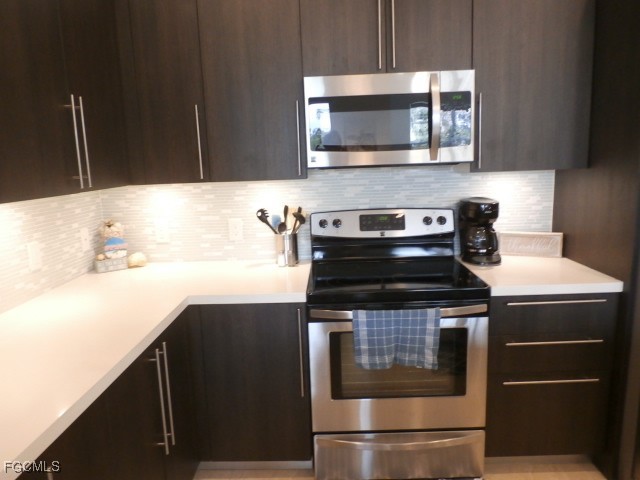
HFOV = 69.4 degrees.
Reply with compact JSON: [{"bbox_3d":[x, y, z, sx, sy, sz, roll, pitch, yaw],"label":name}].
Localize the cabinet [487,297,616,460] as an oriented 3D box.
[{"bbox_3d":[1.006,0.546,2.313,0.533,0.758,0.620,-2,9,2],"label":"cabinet"}]

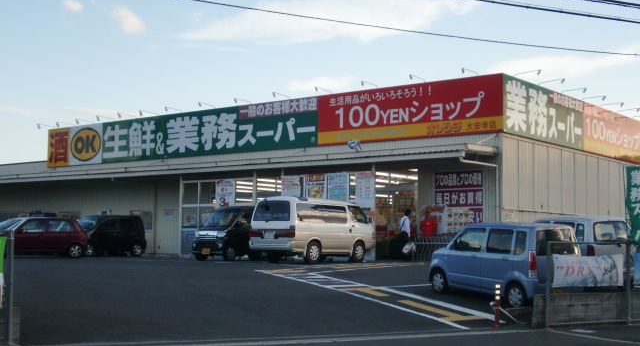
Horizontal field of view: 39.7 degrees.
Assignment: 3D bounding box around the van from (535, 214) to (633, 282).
[{"bbox_3d":[6.160,1.960,22.600,1.500,1.700,3.500,2,-2,-30],"label":"van"}]

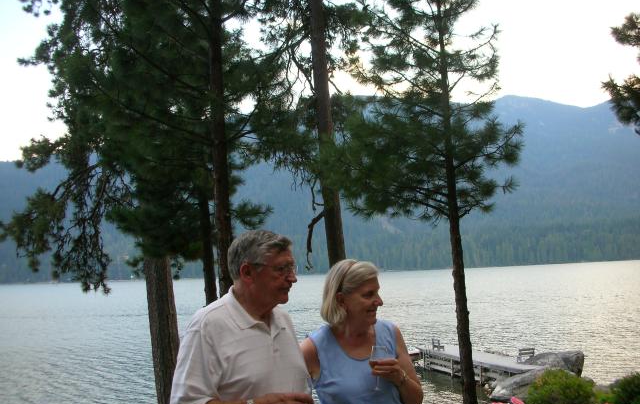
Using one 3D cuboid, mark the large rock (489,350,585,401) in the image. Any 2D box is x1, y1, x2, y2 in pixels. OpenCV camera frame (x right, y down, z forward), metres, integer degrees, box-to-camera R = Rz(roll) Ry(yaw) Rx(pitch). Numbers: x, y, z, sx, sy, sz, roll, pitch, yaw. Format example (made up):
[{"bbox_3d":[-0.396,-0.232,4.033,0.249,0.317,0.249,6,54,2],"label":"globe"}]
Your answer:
[{"bbox_3d":[12.580,10.070,38.090,5.500,2.200,4.300,-3,-6,8],"label":"large rock"}]

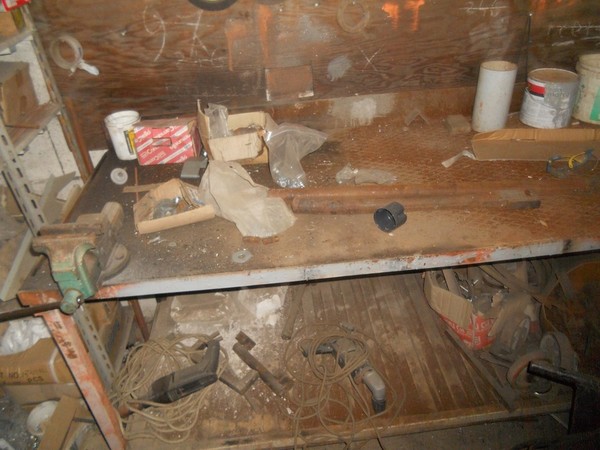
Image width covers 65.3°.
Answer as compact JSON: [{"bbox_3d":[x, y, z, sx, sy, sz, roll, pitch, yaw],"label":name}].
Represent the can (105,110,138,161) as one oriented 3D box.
[{"bbox_3d":[-0.592,-0.298,1.584,0.112,0.130,0.112,-6,33,-2],"label":"can"}]

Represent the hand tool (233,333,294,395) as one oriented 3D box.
[{"bbox_3d":[-0.139,0.481,1.619,0.075,0.045,0.290,-28,40,-31],"label":"hand tool"}]

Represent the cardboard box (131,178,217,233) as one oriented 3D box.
[{"bbox_3d":[-0.344,-0.060,1.258,0.200,0.060,0.140,-15,35,-16],"label":"cardboard box"}]

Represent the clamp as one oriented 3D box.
[{"bbox_3d":[-0.435,0.066,0.975,0.130,0.175,0.300,-8,34,-4],"label":"clamp"}]

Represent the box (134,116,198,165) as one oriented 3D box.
[{"bbox_3d":[-0.441,-0.283,1.552,0.180,0.120,0.092,-3,33,3],"label":"box"}]

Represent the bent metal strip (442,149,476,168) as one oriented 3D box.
[{"bbox_3d":[0.478,-0.202,1.399,0.100,0.033,0.045,-6,33,-2],"label":"bent metal strip"}]

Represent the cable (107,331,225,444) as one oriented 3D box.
[{"bbox_3d":[-0.416,0.520,1.561,0.340,0.080,0.400,-6,33,-2],"label":"cable"}]

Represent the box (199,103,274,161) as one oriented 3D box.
[{"bbox_3d":[-0.209,-0.286,1.524,0.190,0.125,0.170,-6,33,-2],"label":"box"}]

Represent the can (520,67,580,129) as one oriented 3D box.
[{"bbox_3d":[0.848,-0.433,1.592,0.158,0.156,0.158,-6,33,-2],"label":"can"}]

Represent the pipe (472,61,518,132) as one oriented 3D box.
[{"bbox_3d":[0.649,-0.426,1.562,0.112,0.204,0.112,-6,33,-2],"label":"pipe"}]

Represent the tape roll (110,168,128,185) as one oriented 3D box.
[{"bbox_3d":[-0.563,-0.153,1.456,0.053,0.026,0.053,-6,33,-2],"label":"tape roll"}]

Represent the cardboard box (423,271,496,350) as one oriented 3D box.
[{"bbox_3d":[0.610,0.280,1.710,0.170,0.180,0.250,-18,36,-20],"label":"cardboard box"}]

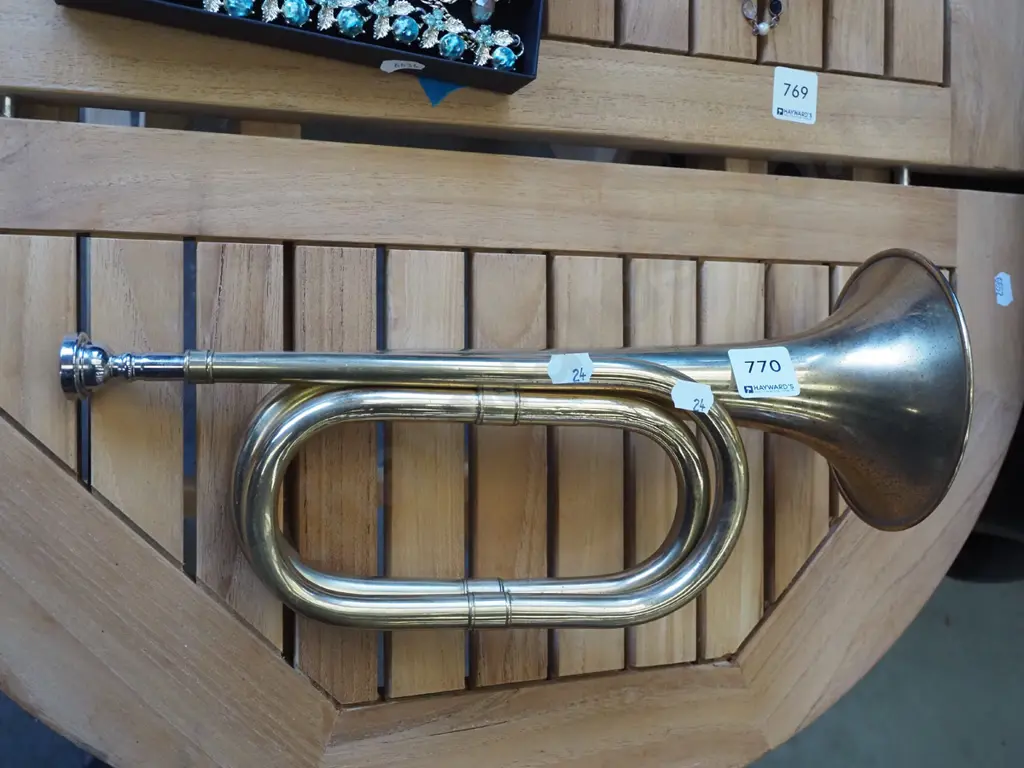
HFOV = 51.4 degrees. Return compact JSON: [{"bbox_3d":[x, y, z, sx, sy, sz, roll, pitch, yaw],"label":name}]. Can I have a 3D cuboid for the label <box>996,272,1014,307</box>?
[{"bbox_3d":[0.353,-0.068,0.762,0.015,0.001,0.024,-11,95,-22],"label":"label"}]

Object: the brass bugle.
[{"bbox_3d":[-0.004,0.023,0.579,0.453,0.165,0.218,2,90,-11],"label":"brass bugle"}]

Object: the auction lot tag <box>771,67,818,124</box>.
[{"bbox_3d":[0.184,-0.187,0.691,0.034,0.001,0.034,4,90,-22],"label":"auction lot tag"}]

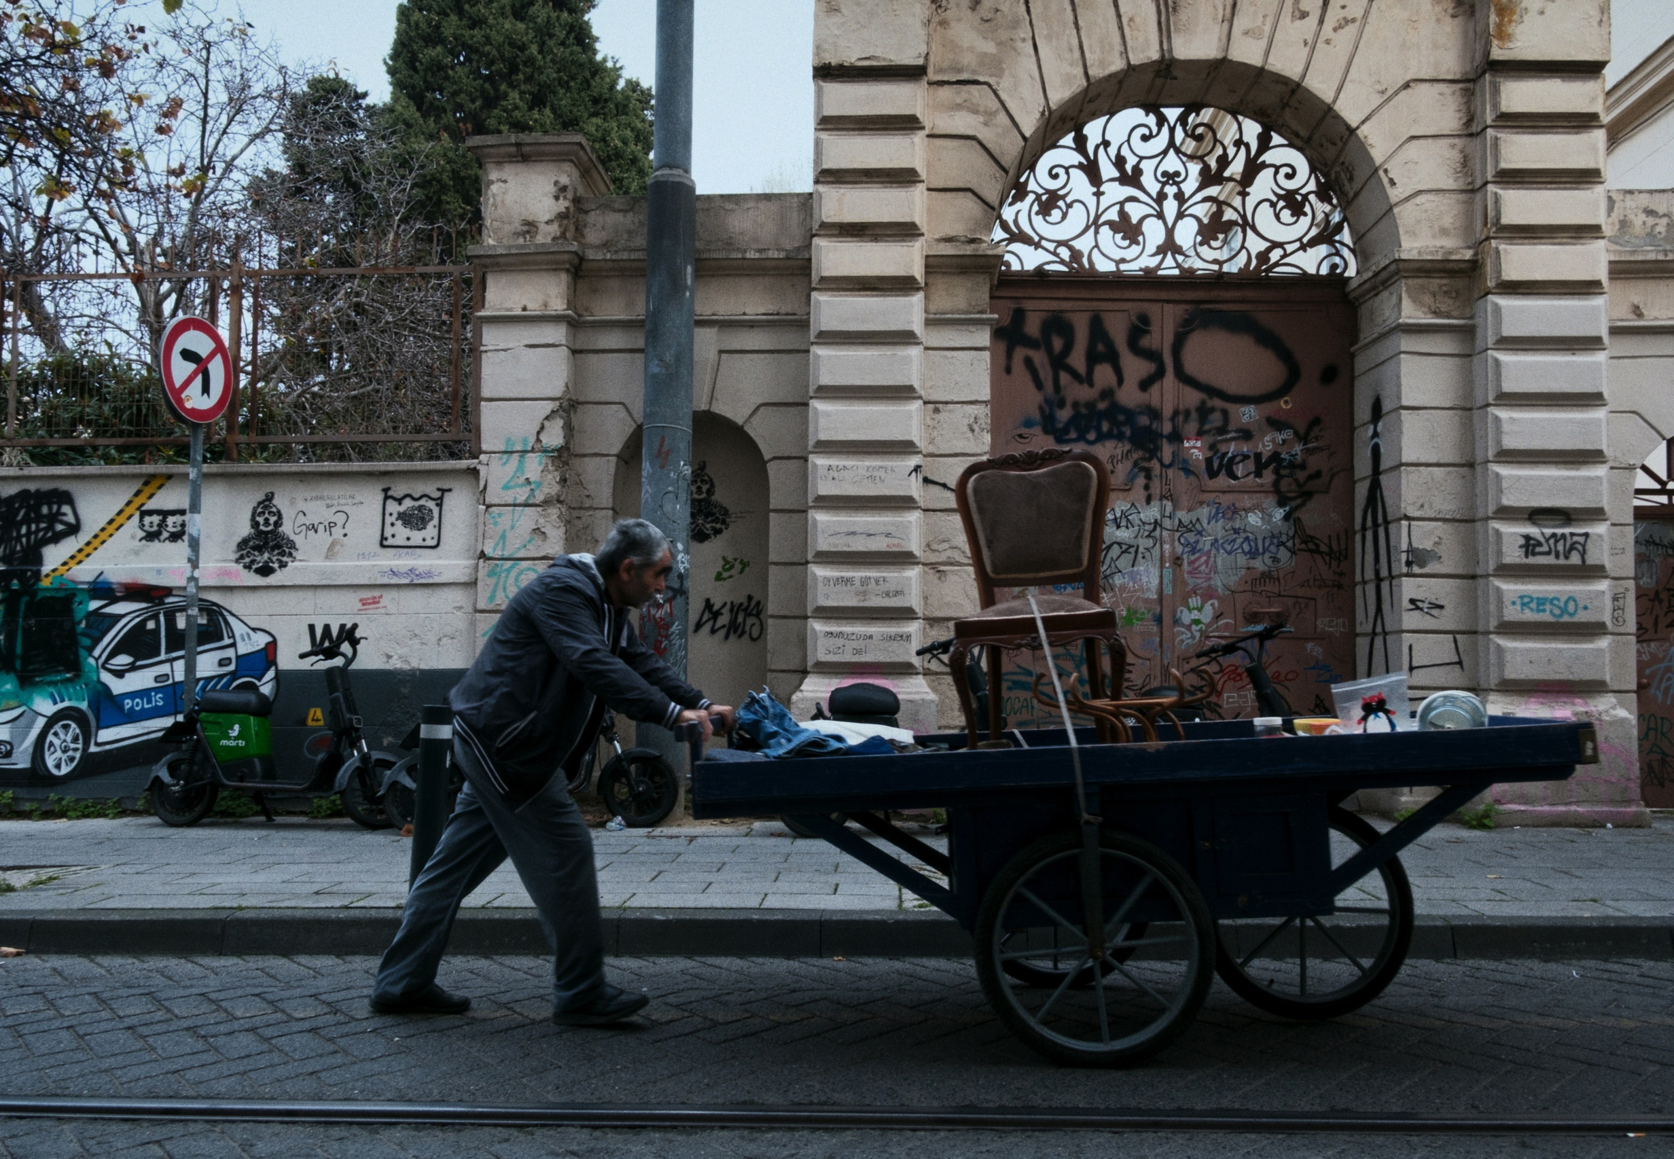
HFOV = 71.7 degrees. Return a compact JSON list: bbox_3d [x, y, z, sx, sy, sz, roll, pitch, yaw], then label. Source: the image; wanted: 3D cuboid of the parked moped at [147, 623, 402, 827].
[{"bbox_3d":[-3.015,0.792,6.242,1.391,1.096,0.589,1,-2,0],"label":"parked moped"}]

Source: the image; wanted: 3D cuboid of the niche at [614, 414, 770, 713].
[{"bbox_3d":[-0.799,0.137,6.476,0.853,2.081,0.355,1,-2,3],"label":"niche"}]

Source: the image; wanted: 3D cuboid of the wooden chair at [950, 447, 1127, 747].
[{"bbox_3d":[0.650,0.069,3.725,0.518,0.995,0.558,-3,-3,10],"label":"wooden chair"}]

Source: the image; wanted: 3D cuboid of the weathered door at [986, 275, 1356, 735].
[{"bbox_3d":[1.935,-0.223,6.760,2.162,3.075,0.132,1,-2,3],"label":"weathered door"}]

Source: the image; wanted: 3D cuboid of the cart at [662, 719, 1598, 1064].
[{"bbox_3d":[0.863,0.944,3.705,2.568,0.995,0.893,-3,-3,2],"label":"cart"}]

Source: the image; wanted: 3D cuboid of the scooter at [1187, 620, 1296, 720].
[{"bbox_3d":[1.979,0.761,6.212,1.391,1.086,0.589,2,-3,-32],"label":"scooter"}]

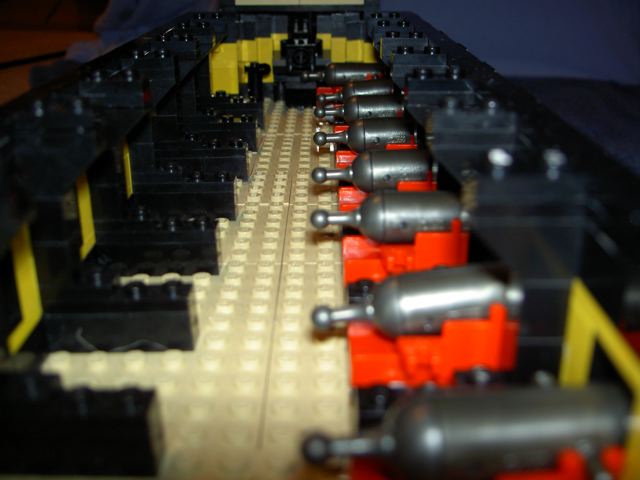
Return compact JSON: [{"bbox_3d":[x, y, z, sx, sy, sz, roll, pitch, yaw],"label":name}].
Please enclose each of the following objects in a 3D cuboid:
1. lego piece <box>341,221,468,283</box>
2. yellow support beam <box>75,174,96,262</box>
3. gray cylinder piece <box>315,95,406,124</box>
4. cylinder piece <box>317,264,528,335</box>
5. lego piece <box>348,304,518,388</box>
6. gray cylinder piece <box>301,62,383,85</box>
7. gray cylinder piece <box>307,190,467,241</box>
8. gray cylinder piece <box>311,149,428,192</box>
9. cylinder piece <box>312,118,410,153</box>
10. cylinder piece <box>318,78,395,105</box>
[{"bbox_3d":[0.020,0.000,0.163,0.029,0.014,0.016,0,23,0],"label":"lego piece"},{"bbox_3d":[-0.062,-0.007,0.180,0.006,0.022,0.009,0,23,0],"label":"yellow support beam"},{"bbox_3d":[0.016,-0.049,0.273,0.036,0.012,0.012,-3,23,1],"label":"gray cylinder piece"},{"bbox_3d":[0.017,0.011,0.124,0.037,0.012,0.012,-9,22,4],"label":"cylinder piece"},{"bbox_3d":[0.020,0.016,0.126,0.029,0.014,0.016,0,23,0],"label":"lego piece"},{"bbox_3d":[0.010,-0.079,0.347,0.037,0.012,0.012,-1,23,1],"label":"gray cylinder piece"},{"bbox_3d":[0.016,-0.005,0.161,0.036,0.012,0.012,-1,23,0],"label":"gray cylinder piece"},{"bbox_3d":[0.016,-0.019,0.199,0.036,0.012,0.012,-3,23,1],"label":"gray cylinder piece"},{"bbox_3d":[0.016,-0.034,0.236,0.036,0.012,0.012,-3,23,1],"label":"cylinder piece"},{"bbox_3d":[0.017,-0.063,0.310,0.036,0.012,0.012,-7,23,3],"label":"cylinder piece"}]

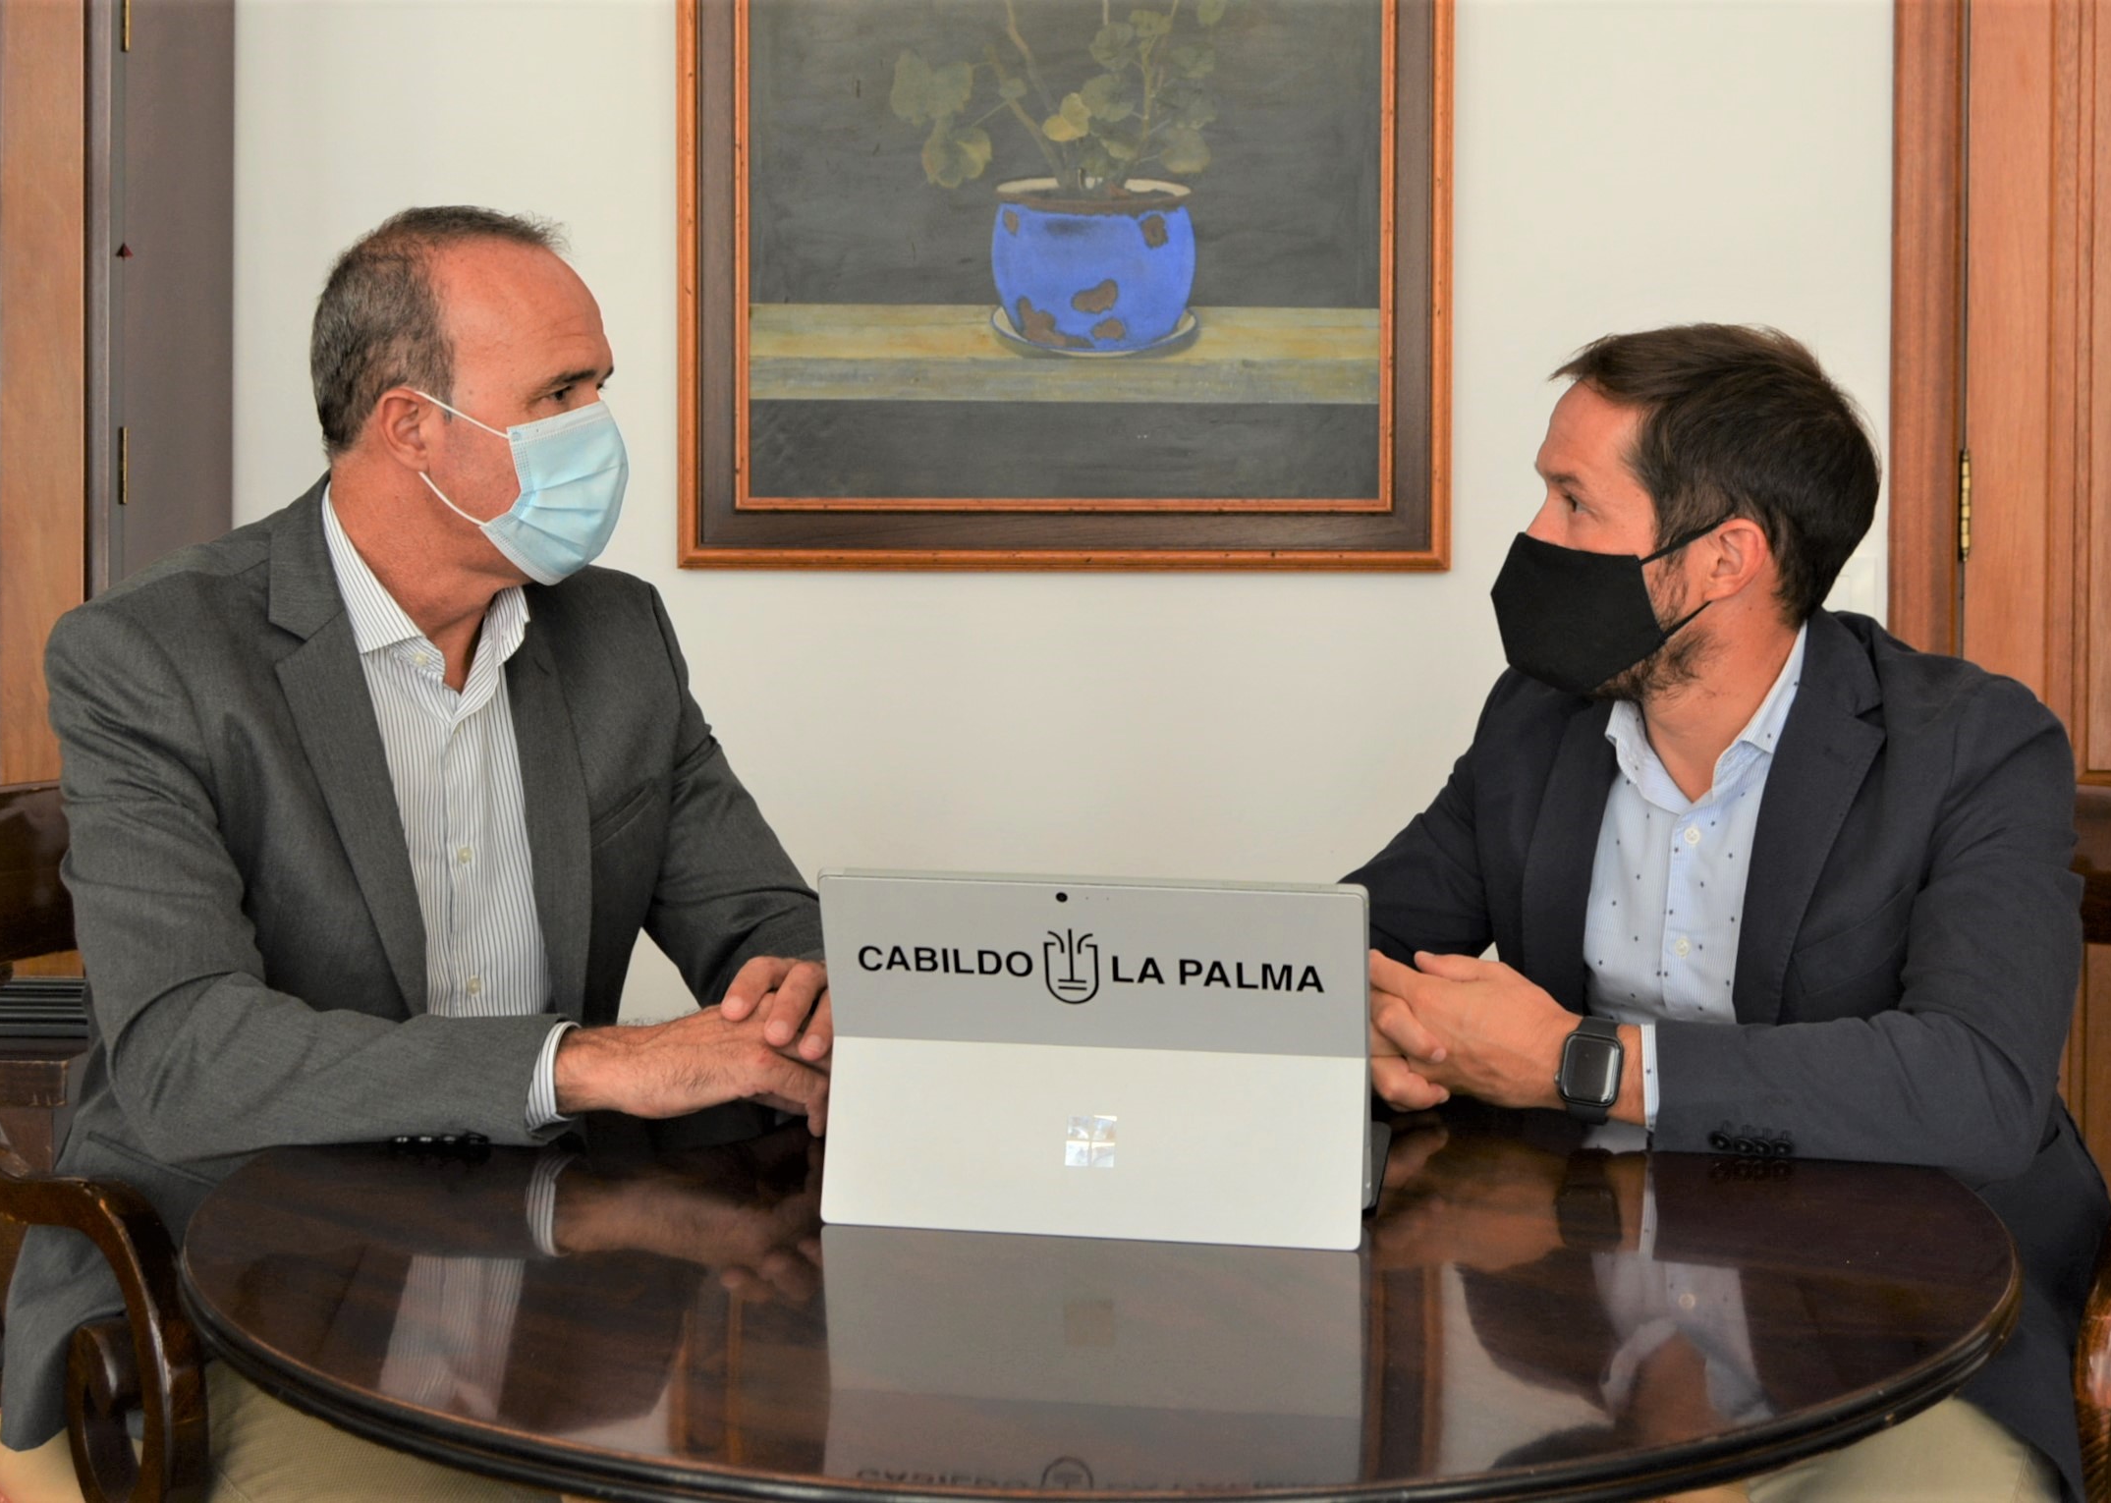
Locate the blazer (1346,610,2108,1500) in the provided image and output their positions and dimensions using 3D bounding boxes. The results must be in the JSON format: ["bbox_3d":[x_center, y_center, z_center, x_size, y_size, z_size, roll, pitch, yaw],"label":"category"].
[{"bbox_3d":[0.432,0.200,1.350,0.470,0.600,0.450,2,3,44],"label":"blazer"}]

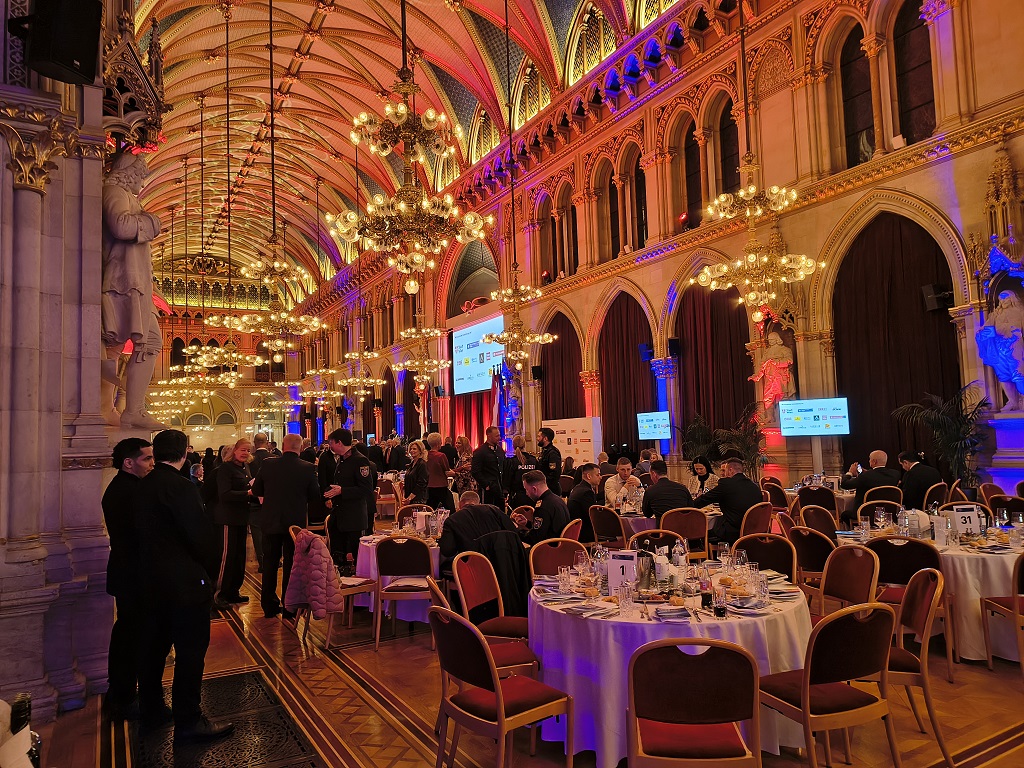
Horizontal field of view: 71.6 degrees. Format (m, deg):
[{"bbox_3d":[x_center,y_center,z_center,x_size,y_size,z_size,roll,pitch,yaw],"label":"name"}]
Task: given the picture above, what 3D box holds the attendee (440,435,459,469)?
[{"bbox_3d":[-1.312,1.937,14.960,0.500,1.680,0.340,-2,-4,3],"label":"attendee"}]

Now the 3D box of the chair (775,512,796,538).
[{"bbox_3d":[2.563,1.569,6.091,0.550,0.900,0.470,-4,-5,24],"label":"chair"}]

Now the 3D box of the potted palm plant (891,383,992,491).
[{"bbox_3d":[8.152,1.193,13.474,1.450,2.420,1.350,-5,-5,31],"label":"potted palm plant"}]

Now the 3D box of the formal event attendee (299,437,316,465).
[{"bbox_3d":[-3.602,1.806,12.404,0.360,1.705,0.520,-3,-4,11],"label":"formal event attendee"}]

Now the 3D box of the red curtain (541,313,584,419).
[{"bbox_3d":[1.700,0.413,23.347,0.250,5.651,2.650,0,-5,-29],"label":"red curtain"}]

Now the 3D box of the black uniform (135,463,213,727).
[{"bbox_3d":[-2.058,1.280,4.317,0.480,1.550,0.340,-3,-5,18],"label":"black uniform"}]

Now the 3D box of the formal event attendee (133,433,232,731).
[{"bbox_3d":[-2.006,1.170,4.310,0.520,1.780,0.400,-5,-5,32],"label":"formal event attendee"}]

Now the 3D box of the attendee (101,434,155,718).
[{"bbox_3d":[-2.428,1.226,4.628,0.500,1.750,0.360,-6,-6,42],"label":"attendee"}]

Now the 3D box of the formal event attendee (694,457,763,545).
[{"bbox_3d":[2.279,1.460,7.484,0.620,1.350,0.850,1,-6,-38],"label":"formal event attendee"}]

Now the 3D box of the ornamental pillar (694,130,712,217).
[{"bbox_3d":[5.671,-6.209,20.971,0.420,2.720,0.420,1,-5,-30],"label":"ornamental pillar"}]

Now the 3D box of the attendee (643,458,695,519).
[{"bbox_3d":[1.629,1.488,7.454,0.540,1.340,0.820,-1,-4,-10],"label":"attendee"}]

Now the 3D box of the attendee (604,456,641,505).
[{"bbox_3d":[1.319,1.519,8.206,0.550,1.320,0.750,-1,-4,-6],"label":"attendee"}]

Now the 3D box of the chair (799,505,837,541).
[{"bbox_3d":[3.000,1.564,6.356,0.460,0.885,0.560,1,-5,-34],"label":"chair"}]

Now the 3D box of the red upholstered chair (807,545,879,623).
[{"bbox_3d":[1.856,1.425,4.251,0.570,0.880,0.490,-1,-4,-15],"label":"red upholstered chair"}]

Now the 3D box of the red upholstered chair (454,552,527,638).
[{"bbox_3d":[-0.008,1.534,4.443,0.560,0.885,0.460,-4,-5,27],"label":"red upholstered chair"}]

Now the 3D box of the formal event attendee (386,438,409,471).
[{"bbox_3d":[-3.210,2.419,20.084,0.540,1.780,0.380,0,-5,-30],"label":"formal event attendee"}]

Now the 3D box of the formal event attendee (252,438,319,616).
[{"bbox_3d":[-2.246,1.393,7.102,0.580,1.770,0.400,-1,-4,-14],"label":"formal event attendee"}]

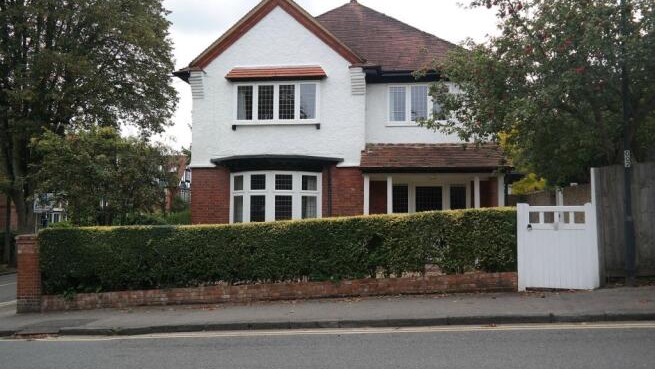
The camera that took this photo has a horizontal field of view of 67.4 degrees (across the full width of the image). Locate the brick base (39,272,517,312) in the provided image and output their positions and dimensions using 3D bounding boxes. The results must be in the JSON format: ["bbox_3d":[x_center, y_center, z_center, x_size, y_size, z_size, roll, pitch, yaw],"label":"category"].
[{"bbox_3d":[-1.480,2.246,10.224,10.230,0.380,0.240,-5,-3,11],"label":"brick base"}]

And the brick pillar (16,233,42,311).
[{"bbox_3d":[-6.796,2.032,11.336,0.480,1.760,0.480,0,-2,11],"label":"brick pillar"}]

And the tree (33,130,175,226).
[{"bbox_3d":[-6.200,0.592,13.487,3.800,4.400,3.600,0,-2,9],"label":"tree"}]

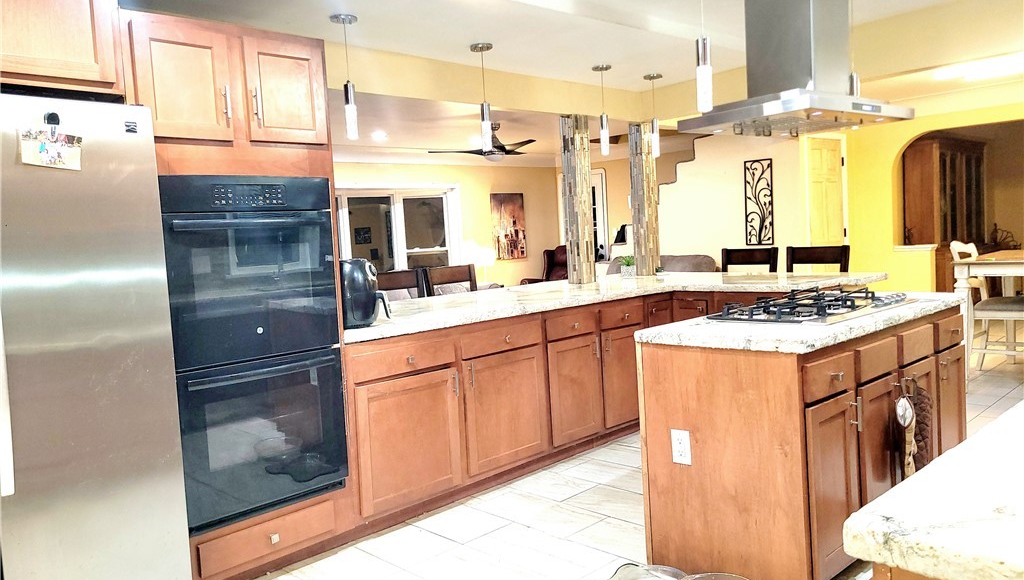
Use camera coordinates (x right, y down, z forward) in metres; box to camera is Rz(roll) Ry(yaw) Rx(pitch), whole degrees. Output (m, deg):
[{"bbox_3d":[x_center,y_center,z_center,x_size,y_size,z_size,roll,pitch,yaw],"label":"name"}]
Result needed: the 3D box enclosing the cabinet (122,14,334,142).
[{"bbox_3d":[-1.252,-0.785,3.119,0.770,0.436,0.600,-7,5,-44],"label":"cabinet"}]

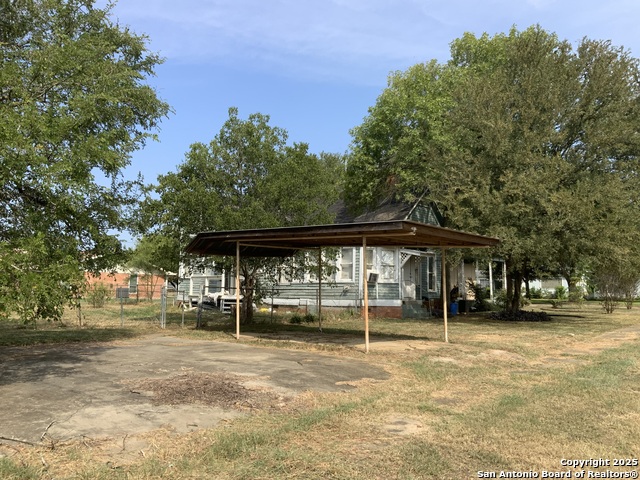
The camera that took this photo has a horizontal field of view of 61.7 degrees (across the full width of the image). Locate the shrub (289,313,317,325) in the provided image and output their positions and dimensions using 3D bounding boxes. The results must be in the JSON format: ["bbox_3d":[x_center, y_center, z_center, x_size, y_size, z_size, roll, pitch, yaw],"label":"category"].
[{"bbox_3d":[-0.634,2.845,19.431,1.000,0.440,0.600,0,-5,0],"label":"shrub"}]

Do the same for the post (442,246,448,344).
[{"bbox_3d":[3.191,1.393,13.631,0.080,2.450,0.080,-5,-7,44],"label":"post"}]

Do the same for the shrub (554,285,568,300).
[{"bbox_3d":[21.070,4.580,46.781,1.200,1.380,1.200,0,-5,0],"label":"shrub"}]

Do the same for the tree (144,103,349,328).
[{"bbox_3d":[-2.883,-0.911,19.944,7.200,7.900,6.800,0,-5,0],"label":"tree"}]

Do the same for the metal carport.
[{"bbox_3d":[0.297,1.191,14.043,7.390,2.850,3.940,-5,-7,44],"label":"metal carport"}]

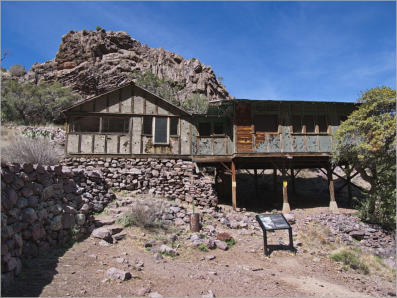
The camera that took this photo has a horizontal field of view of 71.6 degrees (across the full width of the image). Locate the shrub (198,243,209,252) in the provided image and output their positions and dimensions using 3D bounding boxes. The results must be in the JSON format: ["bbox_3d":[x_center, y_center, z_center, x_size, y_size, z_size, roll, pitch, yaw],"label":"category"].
[{"bbox_3d":[0.162,3.184,8.900,0.310,0.240,0.290,-1,-9,0],"label":"shrub"}]

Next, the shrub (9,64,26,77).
[{"bbox_3d":[-26.299,-11.406,40.000,2.600,1.700,2.400,1,-6,0],"label":"shrub"}]

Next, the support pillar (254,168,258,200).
[{"bbox_3d":[3.434,2.072,16.300,0.180,2.000,0.180,1,-6,0],"label":"support pillar"}]

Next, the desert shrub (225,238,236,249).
[{"bbox_3d":[1.011,2.986,8.700,0.380,0.280,0.360,1,-6,0],"label":"desert shrub"}]

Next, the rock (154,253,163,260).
[{"bbox_3d":[-1.125,3.046,7.800,0.240,0.170,0.200,1,-6,0],"label":"rock"}]

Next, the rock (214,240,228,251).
[{"bbox_3d":[0.760,3.190,9.100,0.430,0.230,0.330,-4,-10,20],"label":"rock"}]

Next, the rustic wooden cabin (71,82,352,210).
[{"bbox_3d":[0.851,0.365,16.885,15.549,6.563,6.500,0,-9,-6],"label":"rustic wooden cabin"}]

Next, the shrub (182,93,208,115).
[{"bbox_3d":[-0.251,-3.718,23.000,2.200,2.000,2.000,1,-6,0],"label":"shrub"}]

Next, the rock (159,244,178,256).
[{"bbox_3d":[-0.905,3.115,8.450,0.560,0.220,0.360,-4,-10,20],"label":"rock"}]

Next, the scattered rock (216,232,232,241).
[{"bbox_3d":[0.935,3.147,9.900,0.520,0.240,0.400,-2,-9,10],"label":"scattered rock"}]

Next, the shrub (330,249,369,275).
[{"bbox_3d":[4.059,3.024,7.400,1.000,0.550,0.800,1,-6,0],"label":"shrub"}]

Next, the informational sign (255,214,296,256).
[{"bbox_3d":[2.386,2.663,8.613,0.970,1.177,0.556,2,-9,-16],"label":"informational sign"}]

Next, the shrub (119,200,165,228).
[{"bbox_3d":[-2.070,2.361,10.000,1.650,1.000,1.400,1,-6,0],"label":"shrub"}]

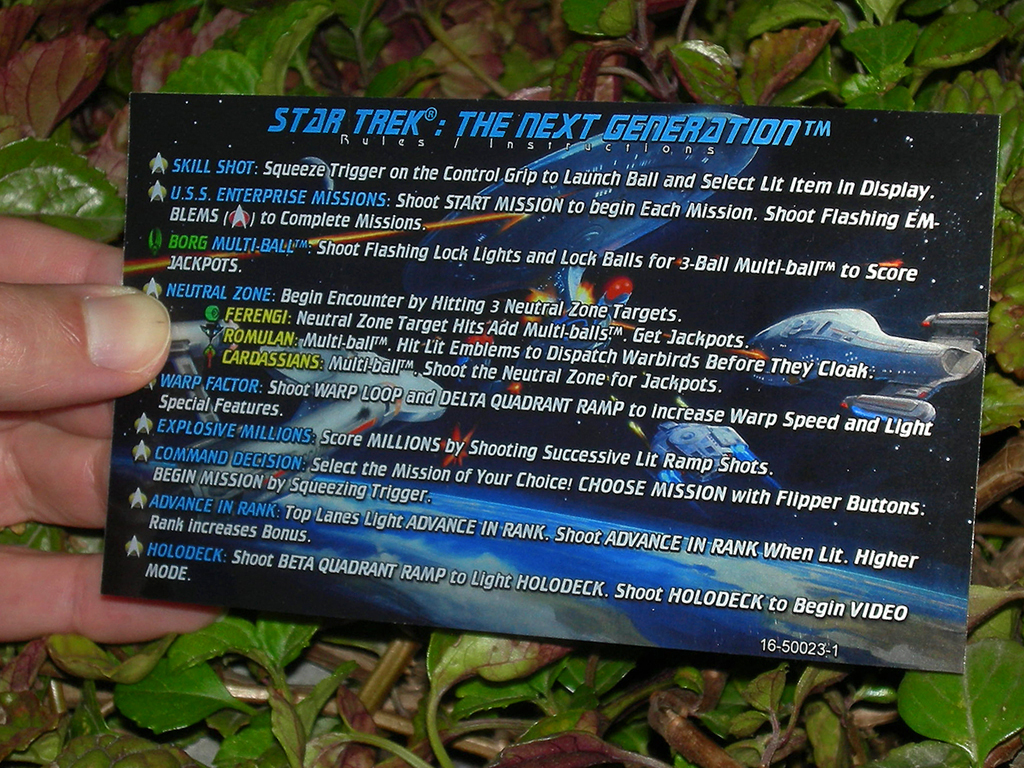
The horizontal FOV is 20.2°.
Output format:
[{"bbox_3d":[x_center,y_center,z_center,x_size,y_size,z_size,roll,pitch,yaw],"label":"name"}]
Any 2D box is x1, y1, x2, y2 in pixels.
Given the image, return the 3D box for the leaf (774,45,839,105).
[{"bbox_3d":[0.050,-0.052,0.484,0.012,0.006,0.010,0,52,0],"label":"leaf"}]

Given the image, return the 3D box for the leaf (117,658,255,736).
[{"bbox_3d":[-0.055,0.053,0.482,0.022,0.004,0.013,7,52,6],"label":"leaf"}]

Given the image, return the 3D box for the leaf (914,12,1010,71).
[{"bbox_3d":[0.079,-0.060,0.500,0.017,0.004,0.009,-23,43,-13],"label":"leaf"}]

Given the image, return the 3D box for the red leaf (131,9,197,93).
[{"bbox_3d":[-0.069,-0.067,0.578,0.011,0.005,0.022,14,67,25],"label":"red leaf"}]

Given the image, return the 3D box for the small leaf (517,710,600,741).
[{"bbox_3d":[0.008,0.056,0.468,0.013,0.004,0.007,-16,45,-8],"label":"small leaf"}]

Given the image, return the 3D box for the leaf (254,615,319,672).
[{"bbox_3d":[-0.037,0.042,0.474,0.010,0.004,0.011,2,53,2],"label":"leaf"}]

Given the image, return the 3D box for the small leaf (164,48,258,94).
[{"bbox_3d":[-0.053,-0.054,0.508,0.018,0.007,0.011,0,52,0],"label":"small leaf"}]

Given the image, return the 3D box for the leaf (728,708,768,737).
[{"bbox_3d":[0.038,0.054,0.460,0.006,0.003,0.005,-14,47,-14],"label":"leaf"}]

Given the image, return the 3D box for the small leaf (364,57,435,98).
[{"bbox_3d":[-0.020,-0.053,0.508,0.013,0.005,0.008,0,52,0],"label":"small leaf"}]

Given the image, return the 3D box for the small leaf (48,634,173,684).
[{"bbox_3d":[-0.075,0.051,0.532,0.022,0.008,0.011,-2,37,0],"label":"small leaf"}]

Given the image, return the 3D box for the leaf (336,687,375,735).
[{"bbox_3d":[-0.029,0.061,0.538,0.005,0.003,0.011,-36,90,-35],"label":"leaf"}]

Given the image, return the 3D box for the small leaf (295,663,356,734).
[{"bbox_3d":[-0.034,0.058,0.532,0.004,0.016,0.008,25,13,-37],"label":"small leaf"}]

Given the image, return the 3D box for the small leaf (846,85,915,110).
[{"bbox_3d":[0.061,-0.047,0.478,0.012,0.004,0.007,0,52,0],"label":"small leaf"}]

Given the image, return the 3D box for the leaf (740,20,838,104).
[{"bbox_3d":[0.046,-0.053,0.478,0.017,0.008,0.013,0,52,0],"label":"leaf"}]

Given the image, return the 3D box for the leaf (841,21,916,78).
[{"bbox_3d":[0.074,-0.067,0.572,0.014,0.004,0.016,7,59,5],"label":"leaf"}]

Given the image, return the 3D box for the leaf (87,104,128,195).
[{"bbox_3d":[-0.071,-0.041,0.508,0.010,0.009,0.014,0,52,0],"label":"leaf"}]

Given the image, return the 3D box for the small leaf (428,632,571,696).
[{"bbox_3d":[-0.002,0.046,0.478,0.024,0.007,0.011,0,52,0],"label":"small leaf"}]

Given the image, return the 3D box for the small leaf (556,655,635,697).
[{"bbox_3d":[0.014,0.048,0.473,0.012,0.004,0.009,6,49,2],"label":"small leaf"}]

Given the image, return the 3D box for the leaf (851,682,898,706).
[{"bbox_3d":[0.066,0.057,0.522,0.009,0.004,0.007,-3,37,-13],"label":"leaf"}]

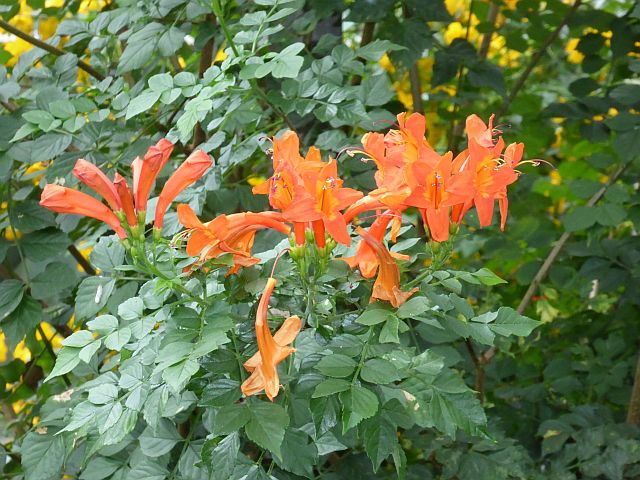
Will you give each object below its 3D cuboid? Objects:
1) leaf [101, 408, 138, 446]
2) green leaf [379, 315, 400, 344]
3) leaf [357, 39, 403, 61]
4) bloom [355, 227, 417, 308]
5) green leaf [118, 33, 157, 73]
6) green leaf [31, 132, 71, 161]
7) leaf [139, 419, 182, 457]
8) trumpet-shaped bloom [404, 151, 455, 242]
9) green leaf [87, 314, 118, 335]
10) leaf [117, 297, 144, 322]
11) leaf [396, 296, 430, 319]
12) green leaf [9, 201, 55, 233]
[{"bbox_3d":[-0.106,0.100,1.570,0.017,0.028,0.007,36,-17,30],"label":"leaf"},{"bbox_3d":[0.041,0.051,1.680,0.011,0.019,0.004,6,-30,3],"label":"green leaf"},{"bbox_3d":[0.036,-0.116,1.800,0.028,0.014,0.011,-5,-33,-3],"label":"leaf"},{"bbox_3d":[0.036,0.015,1.610,0.031,0.043,0.032,15,3,1],"label":"bloom"},{"bbox_3d":[-0.108,-0.111,1.750,0.017,0.030,0.011,38,-15,20],"label":"green leaf"},{"bbox_3d":[-0.170,-0.059,1.861,0.031,0.006,0.017,-33,62,-13],"label":"green leaf"},{"bbox_3d":[-0.086,0.107,1.600,0.024,0.021,0.010,0,-20,0],"label":"leaf"},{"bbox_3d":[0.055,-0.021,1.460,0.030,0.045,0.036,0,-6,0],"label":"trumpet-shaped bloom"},{"bbox_3d":[-0.107,0.041,1.450,0.016,0.004,0.014,5,44,-9],"label":"green leaf"},{"bbox_3d":[-0.106,0.039,1.681,0.017,0.003,0.016,17,59,25],"label":"leaf"},{"bbox_3d":[0.049,0.035,1.540,0.019,0.008,0.009,-20,56,-14],"label":"leaf"},{"bbox_3d":[-0.151,-0.012,1.550,0.025,0.019,0.004,18,-29,12],"label":"green leaf"}]

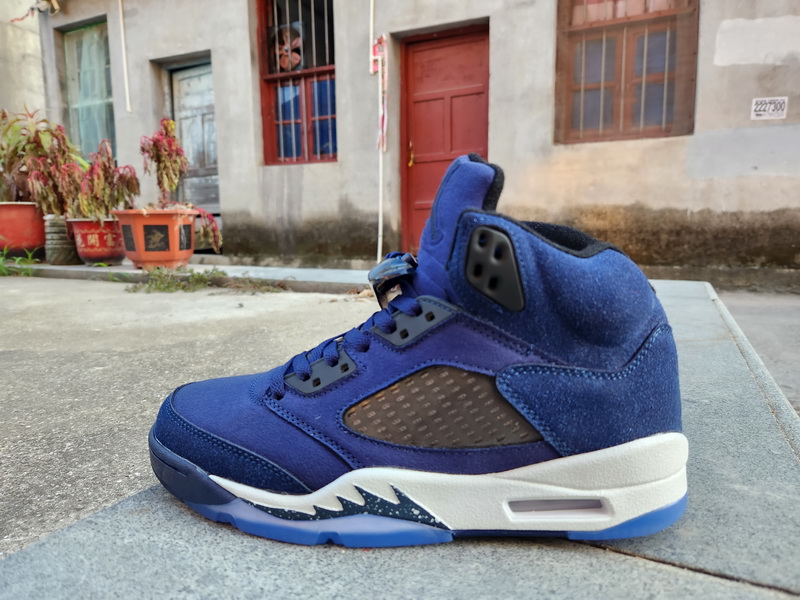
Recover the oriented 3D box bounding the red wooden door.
[{"bbox_3d":[0.462,-1.426,5.061,0.917,2.030,0.090,3,8,24],"label":"red wooden door"}]

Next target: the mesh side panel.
[{"bbox_3d":[0.021,0.055,0.274,0.102,0.041,0.012,-1,-12,4],"label":"mesh side panel"}]

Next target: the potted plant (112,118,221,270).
[{"bbox_3d":[-0.938,-0.425,2.150,0.402,0.588,0.350,-4,8,-24],"label":"potted plant"}]

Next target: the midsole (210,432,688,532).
[{"bbox_3d":[0.030,0.088,0.305,0.258,0.042,0.107,0,8,1],"label":"midsole"}]

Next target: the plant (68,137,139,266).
[{"bbox_3d":[-1.306,-0.430,2.351,0.287,0.548,0.270,-5,9,-29],"label":"plant"}]

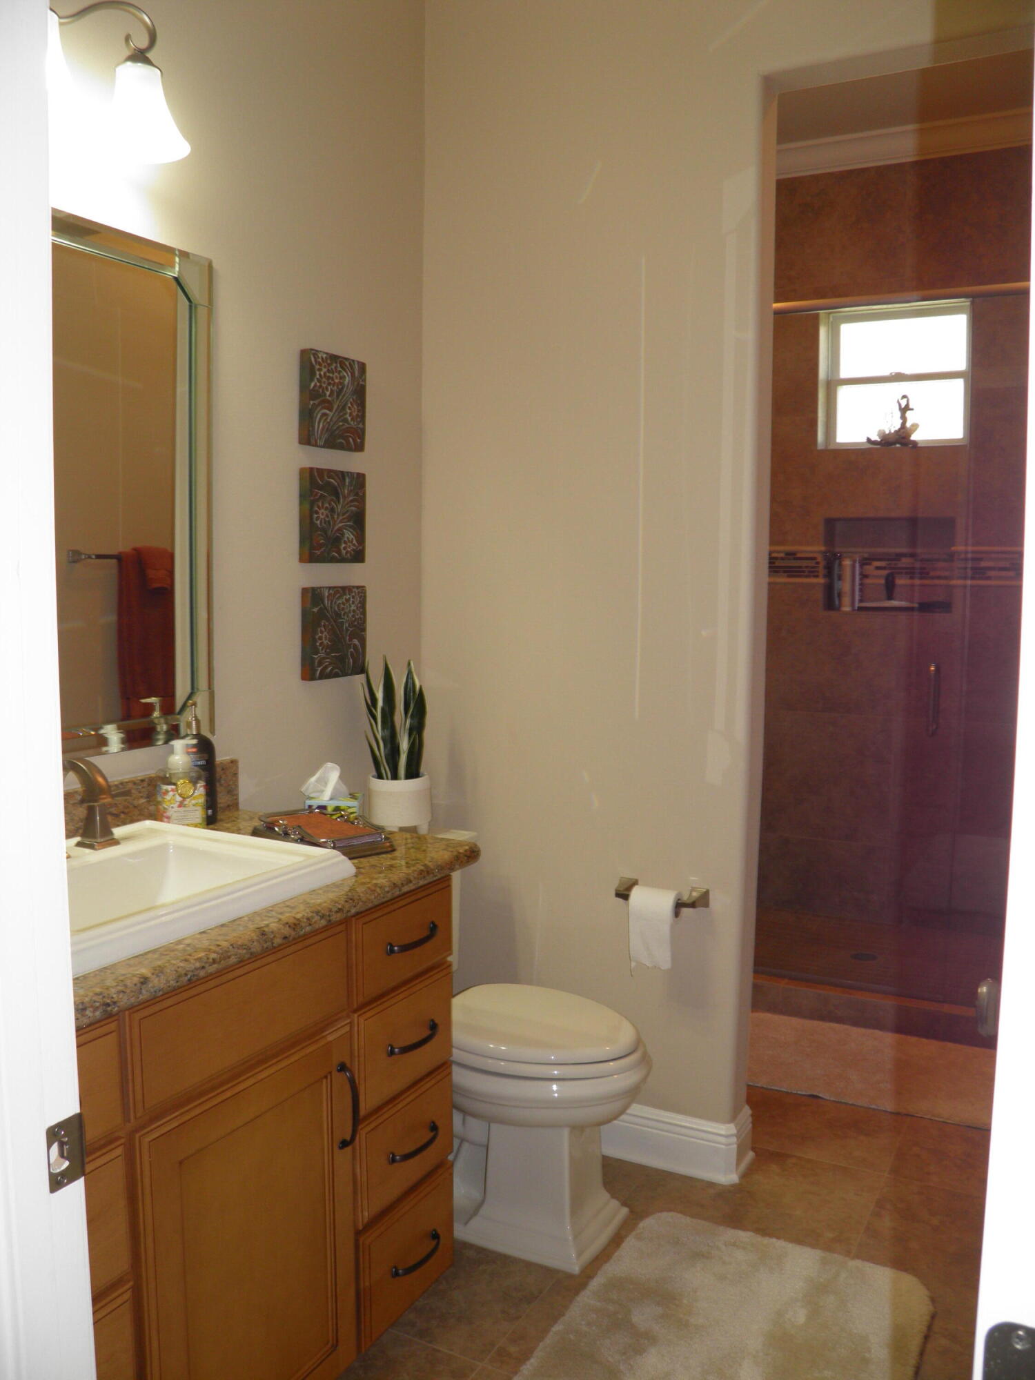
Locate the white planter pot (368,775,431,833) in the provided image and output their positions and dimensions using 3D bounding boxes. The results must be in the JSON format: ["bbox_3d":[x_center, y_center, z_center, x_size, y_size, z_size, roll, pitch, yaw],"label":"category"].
[{"bbox_3d":[-0.273,0.274,2.576,0.148,0.153,0.148,0,5,0],"label":"white planter pot"}]

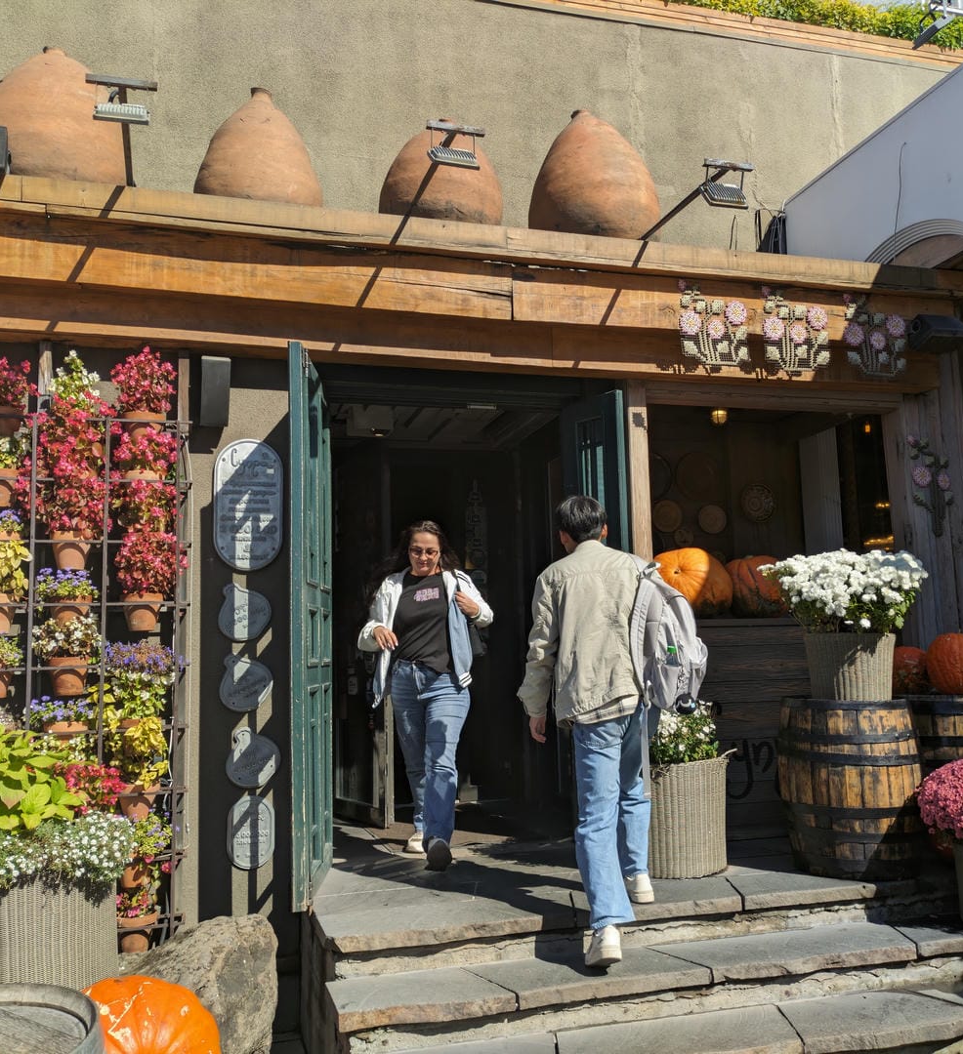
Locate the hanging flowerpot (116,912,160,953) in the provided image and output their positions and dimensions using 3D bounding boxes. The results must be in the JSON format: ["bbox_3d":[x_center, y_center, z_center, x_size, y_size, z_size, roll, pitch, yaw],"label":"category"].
[{"bbox_3d":[-1.521,1.802,4.502,0.186,0.172,0.186,1,-7,-18],"label":"hanging flowerpot"}]

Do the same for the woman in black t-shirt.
[{"bbox_3d":[-0.279,0.778,4.976,0.630,1.650,0.550,0,-7,-11],"label":"woman in black t-shirt"}]

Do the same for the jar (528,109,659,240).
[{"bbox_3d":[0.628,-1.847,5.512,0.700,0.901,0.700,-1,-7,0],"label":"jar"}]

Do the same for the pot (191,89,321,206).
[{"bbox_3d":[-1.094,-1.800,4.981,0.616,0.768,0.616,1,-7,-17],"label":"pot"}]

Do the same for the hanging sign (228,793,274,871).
[{"bbox_3d":[-1.030,1.365,4.542,0.205,0.335,0.030,1,-7,-17],"label":"hanging sign"}]

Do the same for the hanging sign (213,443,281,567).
[{"bbox_3d":[-1.142,-0.106,4.970,0.336,0.643,0.025,1,-7,-18],"label":"hanging sign"}]

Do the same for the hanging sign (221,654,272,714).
[{"bbox_3d":[-1.128,0.752,4.865,0.247,0.271,0.025,1,-7,-18],"label":"hanging sign"}]

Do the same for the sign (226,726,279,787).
[{"bbox_3d":[-1.029,1.044,4.580,0.245,0.270,0.030,1,-7,-17],"label":"sign"}]

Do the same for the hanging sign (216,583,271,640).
[{"bbox_3d":[-1.083,0.395,4.649,0.240,0.271,0.030,1,-7,-17],"label":"hanging sign"}]

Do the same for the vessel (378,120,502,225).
[{"bbox_3d":[-0.207,-1.772,5.219,0.630,0.700,0.630,-1,-7,0],"label":"vessel"}]

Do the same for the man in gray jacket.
[{"bbox_3d":[0.409,0.760,4.095,0.530,1.760,0.560,-1,-7,-7],"label":"man in gray jacket"}]

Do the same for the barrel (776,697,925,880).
[{"bbox_3d":[1.766,1.225,4.875,0.656,0.785,0.656,1,-7,-18],"label":"barrel"}]

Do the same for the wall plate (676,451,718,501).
[{"bbox_3d":[1.457,-0.343,6.850,0.332,0.332,0.045,1,-7,-18],"label":"wall plate"}]

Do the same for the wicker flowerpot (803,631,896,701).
[{"bbox_3d":[1.795,0.681,4.974,0.432,0.317,0.432,1,-7,-18],"label":"wicker flowerpot"}]

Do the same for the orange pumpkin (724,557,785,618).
[{"bbox_3d":[1.583,0.348,5.773,0.380,0.370,0.380,1,-7,-17],"label":"orange pumpkin"}]

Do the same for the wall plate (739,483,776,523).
[{"bbox_3d":[1.789,-0.159,6.574,0.272,0.272,0.040,1,-7,-17],"label":"wall plate"}]

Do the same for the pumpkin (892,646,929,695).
[{"bbox_3d":[2.222,0.742,5.261,0.280,0.250,0.280,1,-7,-17],"label":"pumpkin"}]

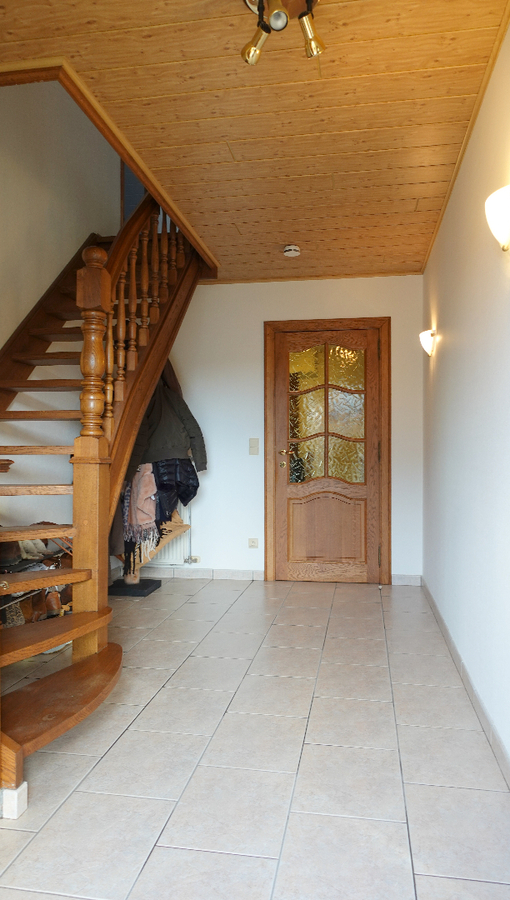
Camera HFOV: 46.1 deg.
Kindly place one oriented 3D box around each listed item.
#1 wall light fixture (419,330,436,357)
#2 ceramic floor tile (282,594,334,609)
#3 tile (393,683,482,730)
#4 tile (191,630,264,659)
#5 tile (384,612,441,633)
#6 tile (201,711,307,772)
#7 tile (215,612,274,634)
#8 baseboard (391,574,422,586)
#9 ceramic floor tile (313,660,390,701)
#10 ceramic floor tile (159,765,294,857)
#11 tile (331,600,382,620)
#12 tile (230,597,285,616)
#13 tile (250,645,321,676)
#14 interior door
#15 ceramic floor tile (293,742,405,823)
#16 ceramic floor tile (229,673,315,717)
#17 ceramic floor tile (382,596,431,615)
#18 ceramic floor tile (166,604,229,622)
[{"bbox_3d":[1.124,-0.683,3.932,0.100,0.180,0.230,0,0,10],"label":"wall light fixture"},{"bbox_3d":[0.380,1.059,4.216,0.331,0.010,0.409,0,0,10],"label":"ceramic floor tile"},{"bbox_3d":[0.740,1.058,2.481,0.323,0.010,0.409,0,0,10],"label":"tile"},{"bbox_3d":[-0.135,1.060,3.243,0.330,0.010,0.409,0,0,10],"label":"tile"},{"bbox_3d":[0.965,1.063,3.711,0.317,0.010,0.411,0,0,10],"label":"tile"},{"bbox_3d":[0.011,1.056,2.176,0.330,0.010,0.409,0,0,10],"label":"tile"},{"bbox_3d":[-0.062,1.060,3.659,0.331,0.010,0.409,0,0,10],"label":"tile"},{"bbox_3d":[1.178,1.015,4.661,0.222,0.080,0.012,0,0,10],"label":"baseboard"},{"bbox_3d":[0.455,1.064,2.751,0.333,0.010,0.411,0,0,10],"label":"ceramic floor tile"},{"bbox_3d":[-0.065,1.060,1.780,0.331,0.010,0.409,0,0,10],"label":"ceramic floor tile"},{"bbox_3d":[0.679,1.066,3.976,0.333,0.010,0.411,0,0,10],"label":"tile"},{"bbox_3d":[0.011,1.062,4.055,0.330,0.010,0.409,0,0,10],"label":"tile"},{"bbox_3d":[0.157,1.058,2.988,0.330,0.010,0.409,0,0,10],"label":"tile"},{"bbox_3d":[0.575,0.006,4.805,1.005,2.095,0.080,0,0,10],"label":"interior door"},{"bbox_3d":[0.303,1.059,1.927,0.331,0.010,0.409,0,0,10],"label":"ceramic floor tile"},{"bbox_3d":[0.084,1.057,2.582,0.330,0.010,0.409,0,0,10],"label":"ceramic floor tile"},{"bbox_3d":[1.039,1.064,4.120,0.317,0.010,0.411,0,0,10],"label":"ceramic floor tile"},{"bbox_3d":[-0.352,1.062,3.916,0.330,0.010,0.409,0,0,10],"label":"ceramic floor tile"}]

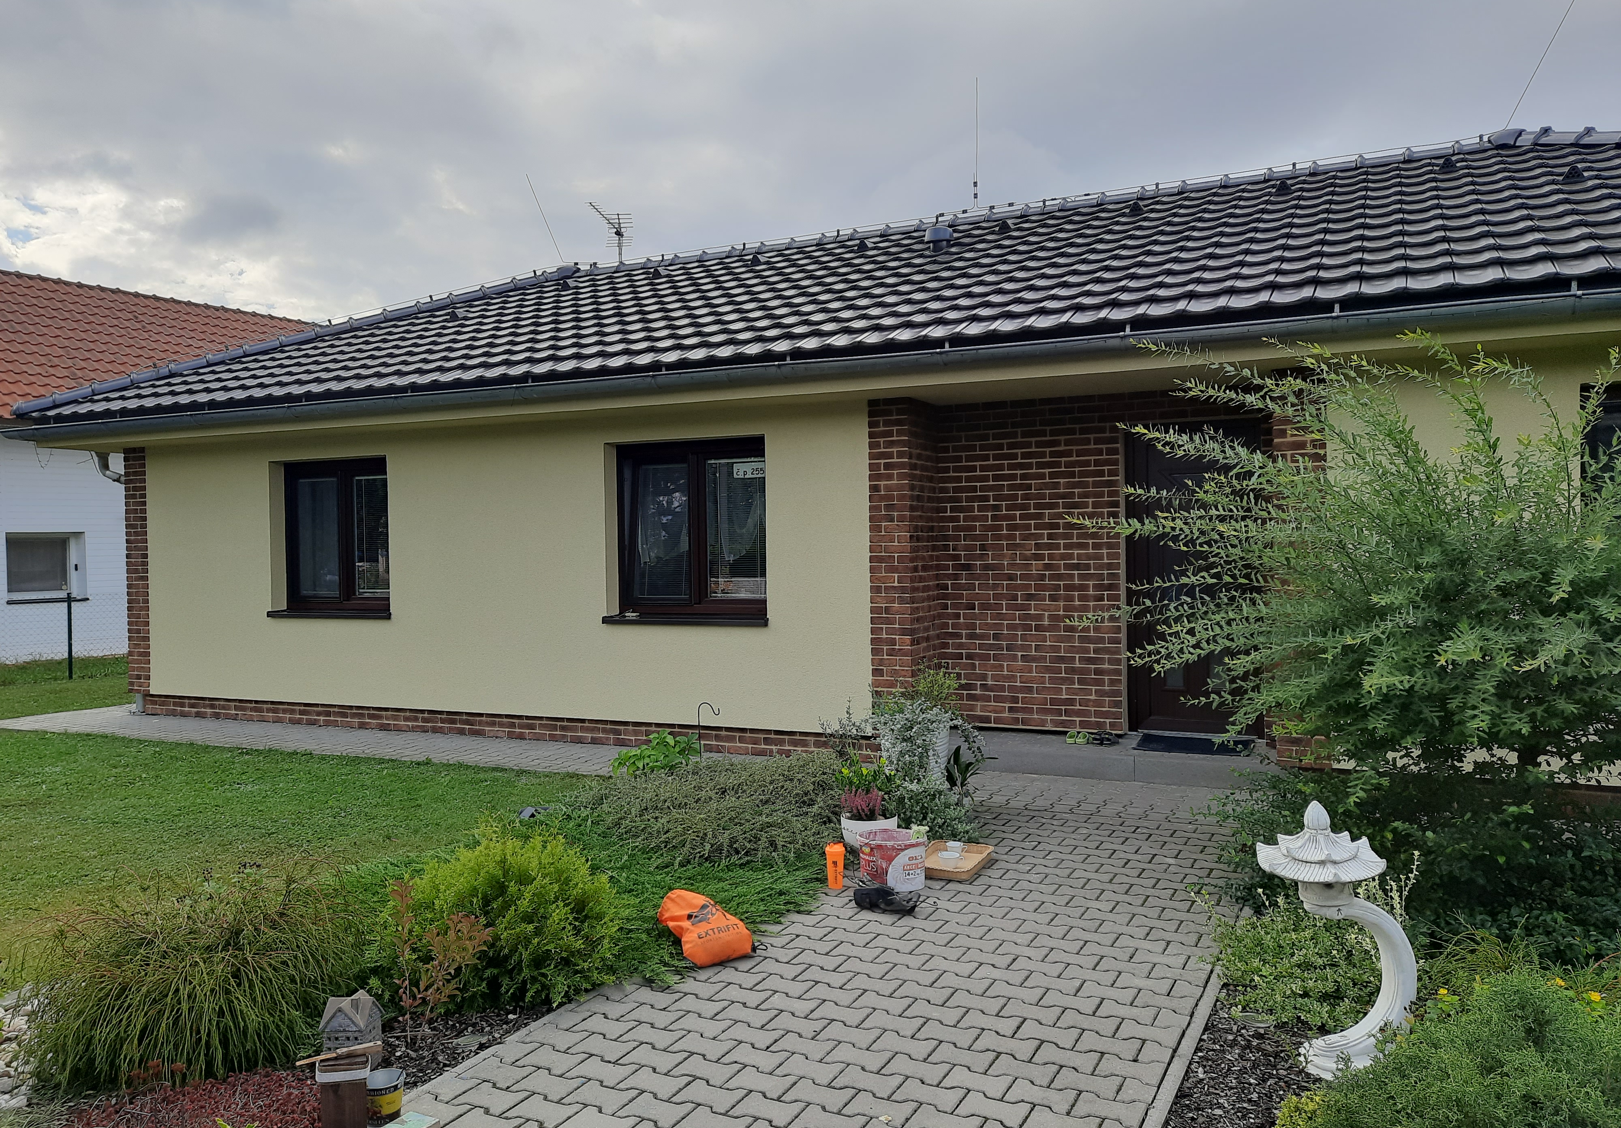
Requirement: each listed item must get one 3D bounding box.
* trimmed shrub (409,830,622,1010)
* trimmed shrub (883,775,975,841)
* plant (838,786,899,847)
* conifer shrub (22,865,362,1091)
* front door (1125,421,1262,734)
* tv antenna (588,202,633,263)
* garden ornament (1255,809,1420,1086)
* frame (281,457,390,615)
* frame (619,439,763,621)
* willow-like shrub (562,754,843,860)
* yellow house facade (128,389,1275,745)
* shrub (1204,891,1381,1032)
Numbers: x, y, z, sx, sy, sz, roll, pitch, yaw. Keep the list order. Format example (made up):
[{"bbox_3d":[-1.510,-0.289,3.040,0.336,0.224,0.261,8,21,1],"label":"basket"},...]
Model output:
[{"bbox_3d":[-1.160,1.311,4.602,0.860,0.590,0.840,-1,1,0],"label":"trimmed shrub"},{"bbox_3d":[0.705,1.354,6.713,0.570,0.320,0.550,0,1,24],"label":"trimmed shrub"},{"bbox_3d":[0.305,1.330,6.120,0.290,0.340,0.290,-1,1,0],"label":"plant"},{"bbox_3d":[-2.220,1.370,4.220,1.140,0.550,1.060,-1,1,0],"label":"conifer shrub"},{"bbox_3d":[2.829,0.110,8.649,0.979,2.323,0.100,0,1,24],"label":"front door"},{"bbox_3d":[-2.208,-3.656,12.826,0.320,0.720,1.250,-1,1,5],"label":"tv antenna"},{"bbox_3d":[1.663,1.156,3.663,0.530,0.840,0.410,-1,1,-9],"label":"garden ornament"},{"bbox_3d":[-4.364,-0.262,10.965,1.480,1.400,0.130,0,1,24],"label":"frame"},{"bbox_3d":[-0.919,-0.286,9.419,1.480,1.400,0.130,0,1,24],"label":"frame"},{"bbox_3d":[-0.670,1.305,6.936,1.780,0.410,1.250,0,1,24],"label":"willow-like shrub"},{"bbox_3d":[-1.886,0.097,9.985,10.850,2.600,0.600,0,1,24],"label":"yellow house facade"},{"bbox_3d":[1.779,1.365,4.329,0.660,0.380,0.750,0,1,24],"label":"shrub"}]

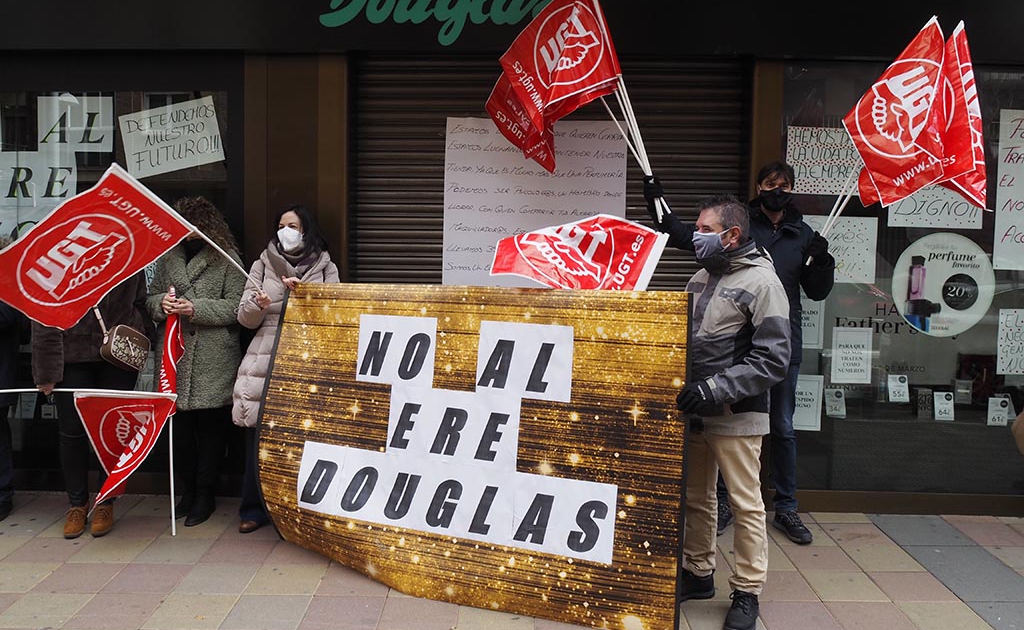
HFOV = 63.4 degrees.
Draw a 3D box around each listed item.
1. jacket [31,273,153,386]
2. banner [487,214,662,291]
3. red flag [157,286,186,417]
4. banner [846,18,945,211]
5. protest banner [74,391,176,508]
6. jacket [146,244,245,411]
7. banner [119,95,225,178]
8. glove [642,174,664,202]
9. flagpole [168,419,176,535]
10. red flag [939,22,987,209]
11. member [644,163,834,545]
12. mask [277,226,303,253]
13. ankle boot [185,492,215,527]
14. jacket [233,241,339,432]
[{"bbox_3d":[-2.117,0.023,4.170,0.560,0.640,0.320,0,6,-10],"label":"jacket"},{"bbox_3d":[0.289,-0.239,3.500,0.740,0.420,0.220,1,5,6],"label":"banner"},{"bbox_3d":[-1.683,0.189,4.070,0.135,0.600,0.110,1,5,0],"label":"red flag"},{"bbox_3d":[1.792,-0.942,3.870,0.450,0.870,0.240,2,6,11],"label":"banner"},{"bbox_3d":[-1.801,0.627,3.860,0.480,0.540,0.150,1,5,-3],"label":"protest banner"},{"bbox_3d":[-1.559,0.062,4.080,0.460,0.830,0.360,1,5,6],"label":"jacket"},{"bbox_3d":[-1.832,-0.955,4.470,0.500,0.350,0.012,-12,5,1],"label":"banner"},{"bbox_3d":[0.676,-0.610,3.960,0.105,0.140,0.110,2,6,17],"label":"glove"},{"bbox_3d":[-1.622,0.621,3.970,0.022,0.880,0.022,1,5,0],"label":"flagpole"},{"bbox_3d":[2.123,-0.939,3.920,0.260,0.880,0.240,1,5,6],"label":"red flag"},{"bbox_3d":[1.120,0.154,4.060,0.870,1.810,0.480,1,5,3],"label":"member"},{"bbox_3d":[-1.096,-0.374,4.080,0.125,0.135,0.090,2,6,9],"label":"mask"},{"bbox_3d":[-1.636,1.019,4.350,0.095,0.140,0.250,2,6,9],"label":"ankle boot"},{"bbox_3d":[-1.097,0.100,4.030,0.480,0.900,0.370,2,5,11],"label":"jacket"}]

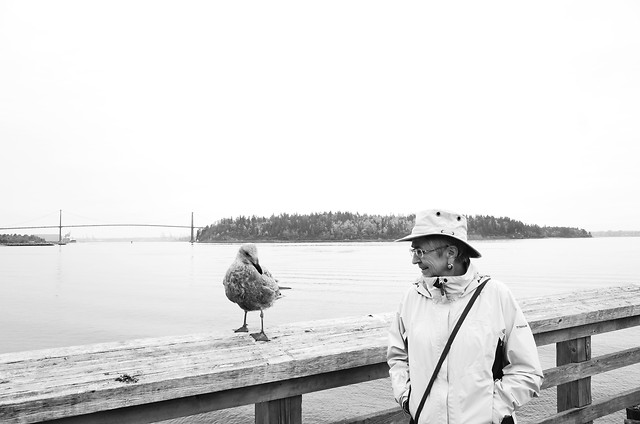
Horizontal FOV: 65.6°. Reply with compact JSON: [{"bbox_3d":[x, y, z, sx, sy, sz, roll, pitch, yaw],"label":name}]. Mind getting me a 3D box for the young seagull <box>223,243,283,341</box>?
[{"bbox_3d":[-0.268,0.341,2.220,0.190,0.410,0.420,-2,-3,27],"label":"young seagull"}]

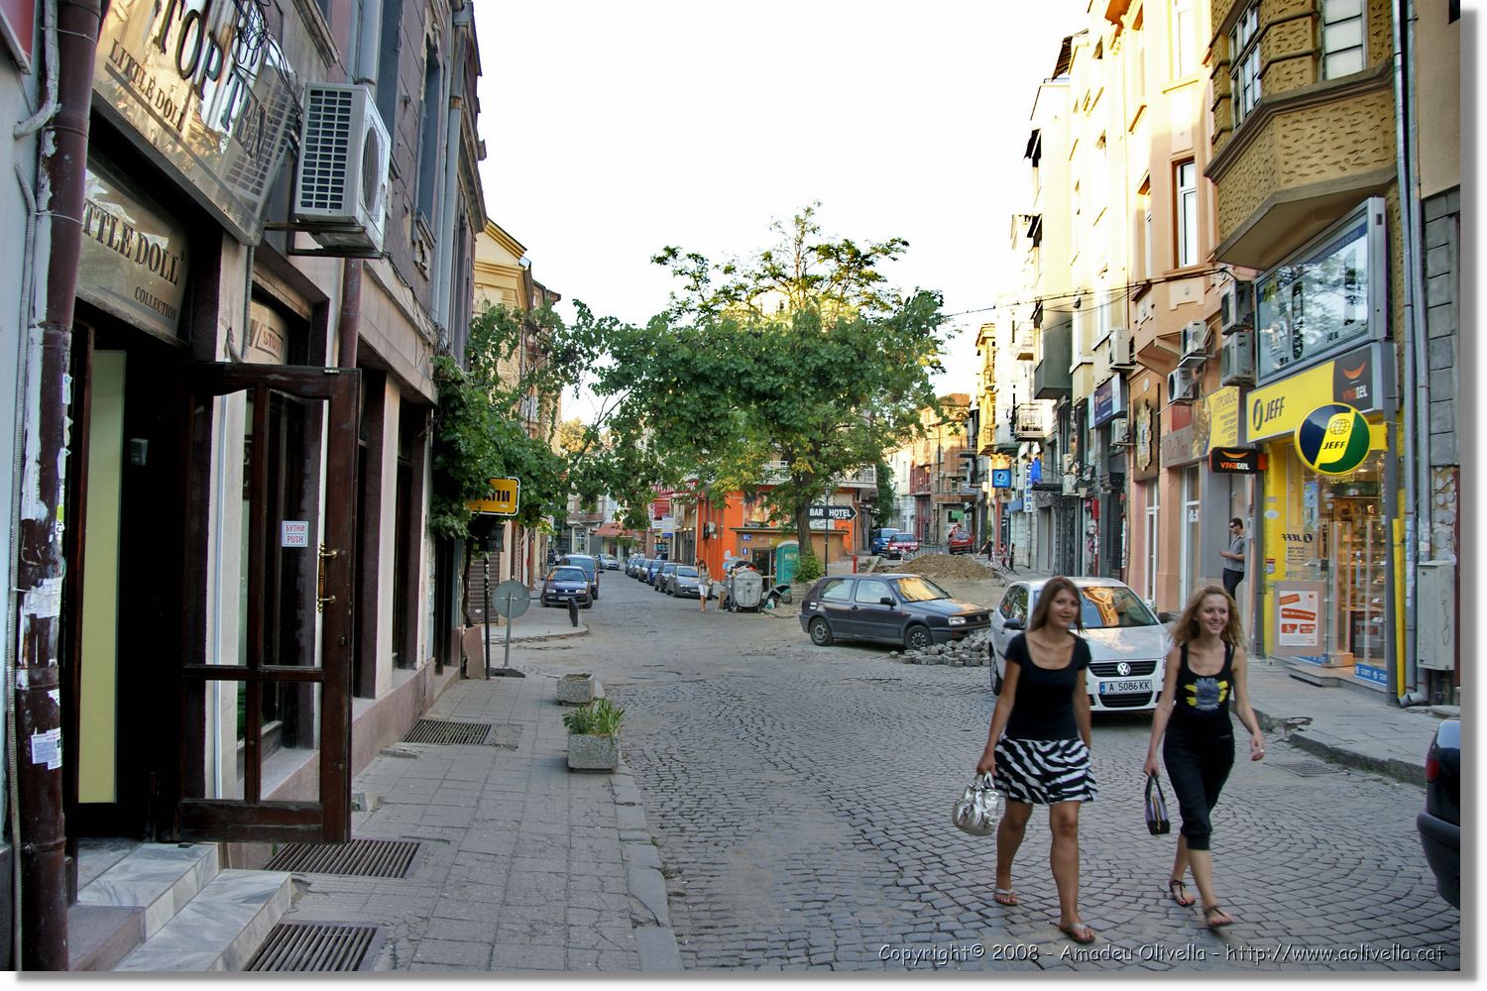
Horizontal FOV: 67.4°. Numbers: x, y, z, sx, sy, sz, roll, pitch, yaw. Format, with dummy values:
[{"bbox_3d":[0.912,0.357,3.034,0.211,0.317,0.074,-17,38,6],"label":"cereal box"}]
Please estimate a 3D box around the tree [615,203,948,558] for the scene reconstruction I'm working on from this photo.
[{"bbox_3d":[1.340,-3.600,39.300,11.200,13.100,10.300,0,-2,0],"label":"tree"}]

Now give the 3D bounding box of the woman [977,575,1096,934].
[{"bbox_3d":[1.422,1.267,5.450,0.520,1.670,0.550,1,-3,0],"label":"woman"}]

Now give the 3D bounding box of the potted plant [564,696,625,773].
[{"bbox_3d":[-1.124,1.795,8.400,0.410,0.510,0.400,0,-3,3],"label":"potted plant"}]

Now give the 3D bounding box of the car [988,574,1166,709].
[{"bbox_3d":[3.910,1.730,12.980,1.660,1.470,3.920,0,-2,5],"label":"car"}]

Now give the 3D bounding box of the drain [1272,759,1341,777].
[{"bbox_3d":[4.610,2.240,9.170,0.410,0.040,0.530,0,-2,3],"label":"drain"}]

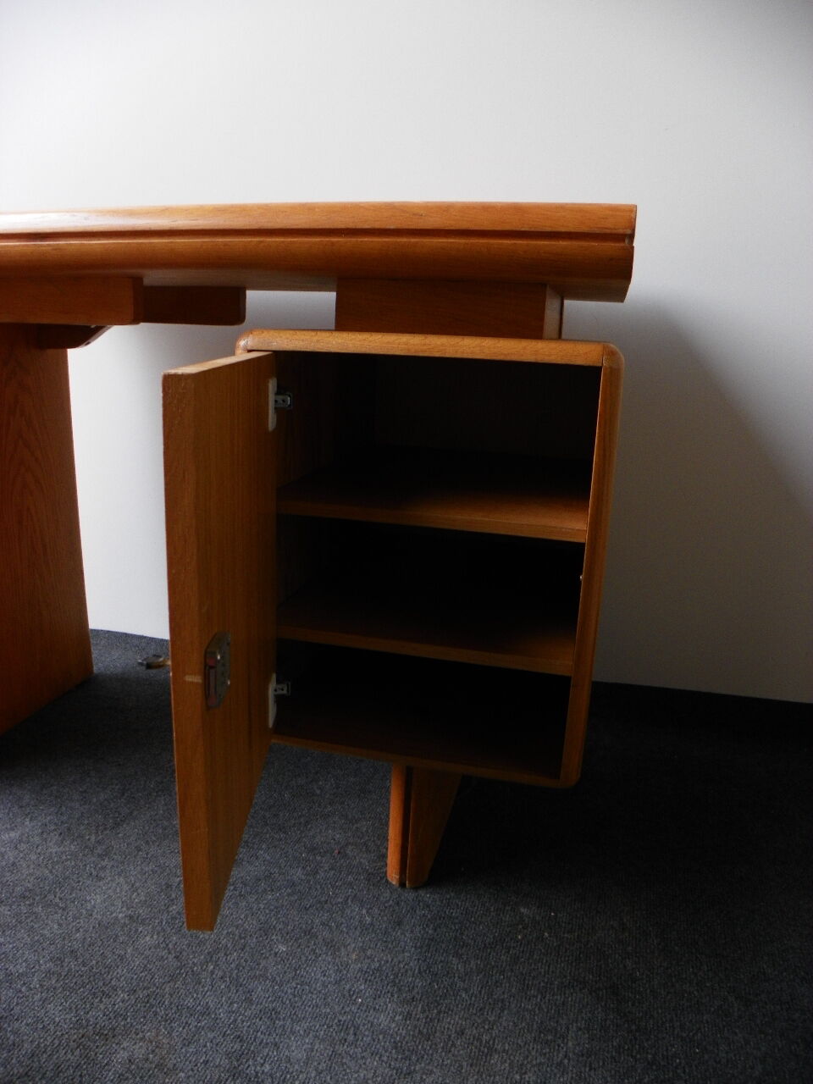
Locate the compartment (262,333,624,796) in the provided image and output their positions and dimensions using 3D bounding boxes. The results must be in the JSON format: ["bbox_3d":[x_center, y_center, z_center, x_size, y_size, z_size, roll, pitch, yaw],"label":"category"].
[{"bbox_3d":[0.066,-0.030,1.091,0.389,0.477,0.484,6,15,13],"label":"compartment"}]

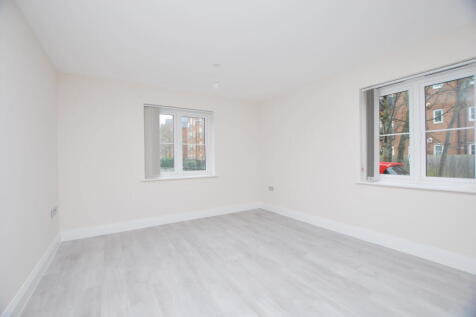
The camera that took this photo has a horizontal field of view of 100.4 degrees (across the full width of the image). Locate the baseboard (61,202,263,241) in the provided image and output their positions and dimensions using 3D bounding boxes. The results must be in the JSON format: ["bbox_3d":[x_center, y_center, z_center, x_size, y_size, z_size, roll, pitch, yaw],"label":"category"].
[{"bbox_3d":[-0.966,1.066,3.581,3.450,0.147,0.020,-1,0,-29],"label":"baseboard"}]

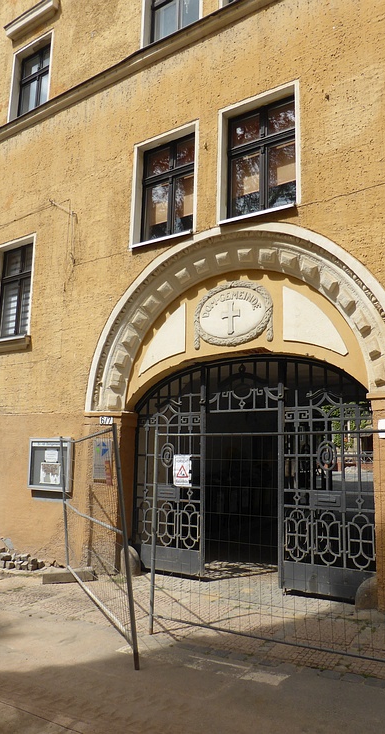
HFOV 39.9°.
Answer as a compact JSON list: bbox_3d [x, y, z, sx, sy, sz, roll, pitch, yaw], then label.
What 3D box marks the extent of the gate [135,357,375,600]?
[{"bbox_3d":[0.638,1.367,7.257,3.700,3.080,0.150,-6,-13,34],"label":"gate"}]

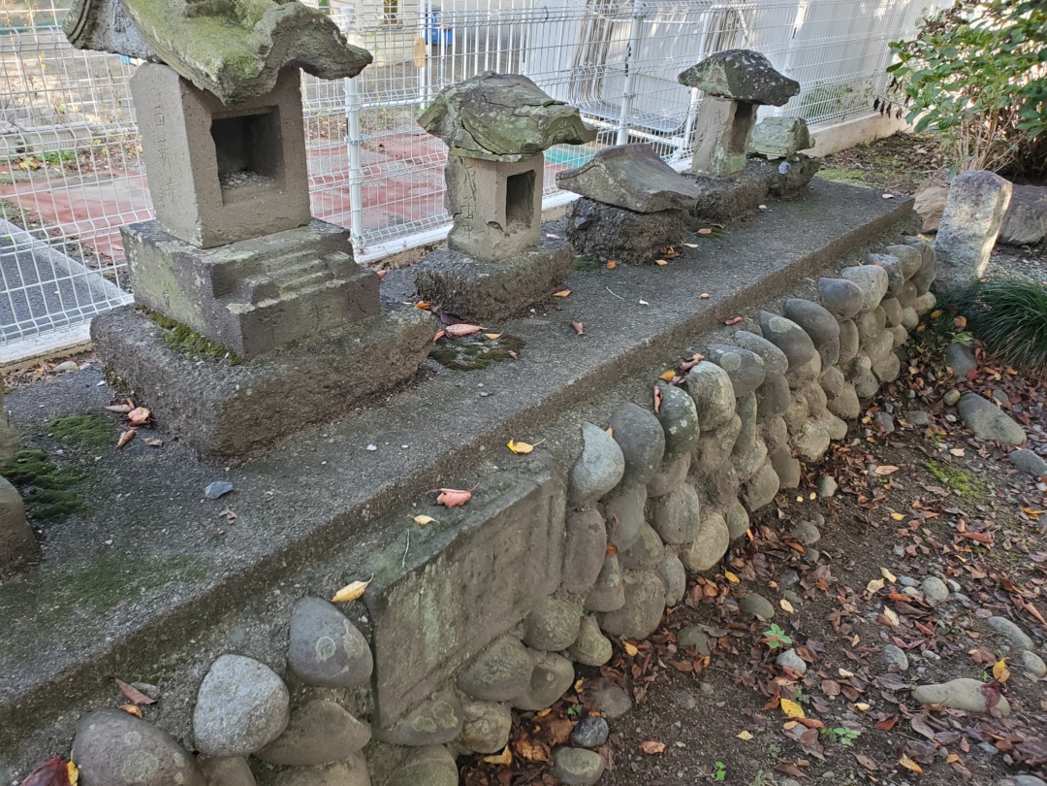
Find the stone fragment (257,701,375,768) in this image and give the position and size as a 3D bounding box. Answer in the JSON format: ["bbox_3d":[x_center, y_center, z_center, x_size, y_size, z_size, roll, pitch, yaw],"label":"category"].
[{"bbox_3d":[-0.549,0.888,2.049,0.270,0.140,0.170,-2,33,-11],"label":"stone fragment"}]

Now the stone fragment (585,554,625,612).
[{"bbox_3d":[0.299,0.699,2.901,0.167,0.245,0.176,28,39,33],"label":"stone fragment"}]

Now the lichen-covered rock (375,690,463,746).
[{"bbox_3d":[-0.328,1.017,2.479,0.280,0.170,0.200,3,32,-3],"label":"lichen-covered rock"}]

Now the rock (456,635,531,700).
[{"bbox_3d":[-0.094,0.933,2.670,0.220,0.170,0.250,30,40,33],"label":"rock"}]

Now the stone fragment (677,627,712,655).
[{"bbox_3d":[0.577,0.832,2.655,0.124,0.070,0.093,27,37,33],"label":"stone fragment"}]

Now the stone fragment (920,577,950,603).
[{"bbox_3d":[1.177,0.560,2.245,0.074,0.060,0.074,28,38,34],"label":"stone fragment"}]

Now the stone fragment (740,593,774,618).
[{"bbox_3d":[0.834,0.761,2.813,0.128,0.070,0.093,27,37,33],"label":"stone fragment"}]

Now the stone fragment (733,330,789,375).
[{"bbox_3d":[1.086,-0.183,3.587,0.255,0.216,0.225,28,39,33],"label":"stone fragment"}]

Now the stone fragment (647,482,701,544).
[{"bbox_3d":[0.637,0.511,3.352,0.230,0.270,0.220,30,40,34],"label":"stone fragment"}]

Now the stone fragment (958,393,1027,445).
[{"bbox_3d":[2.815,0.154,4.723,0.260,0.180,0.400,-9,35,-22],"label":"stone fragment"}]

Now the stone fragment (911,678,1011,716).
[{"bbox_3d":[1.668,1.158,2.997,0.350,0.100,0.130,10,32,7],"label":"stone fragment"}]

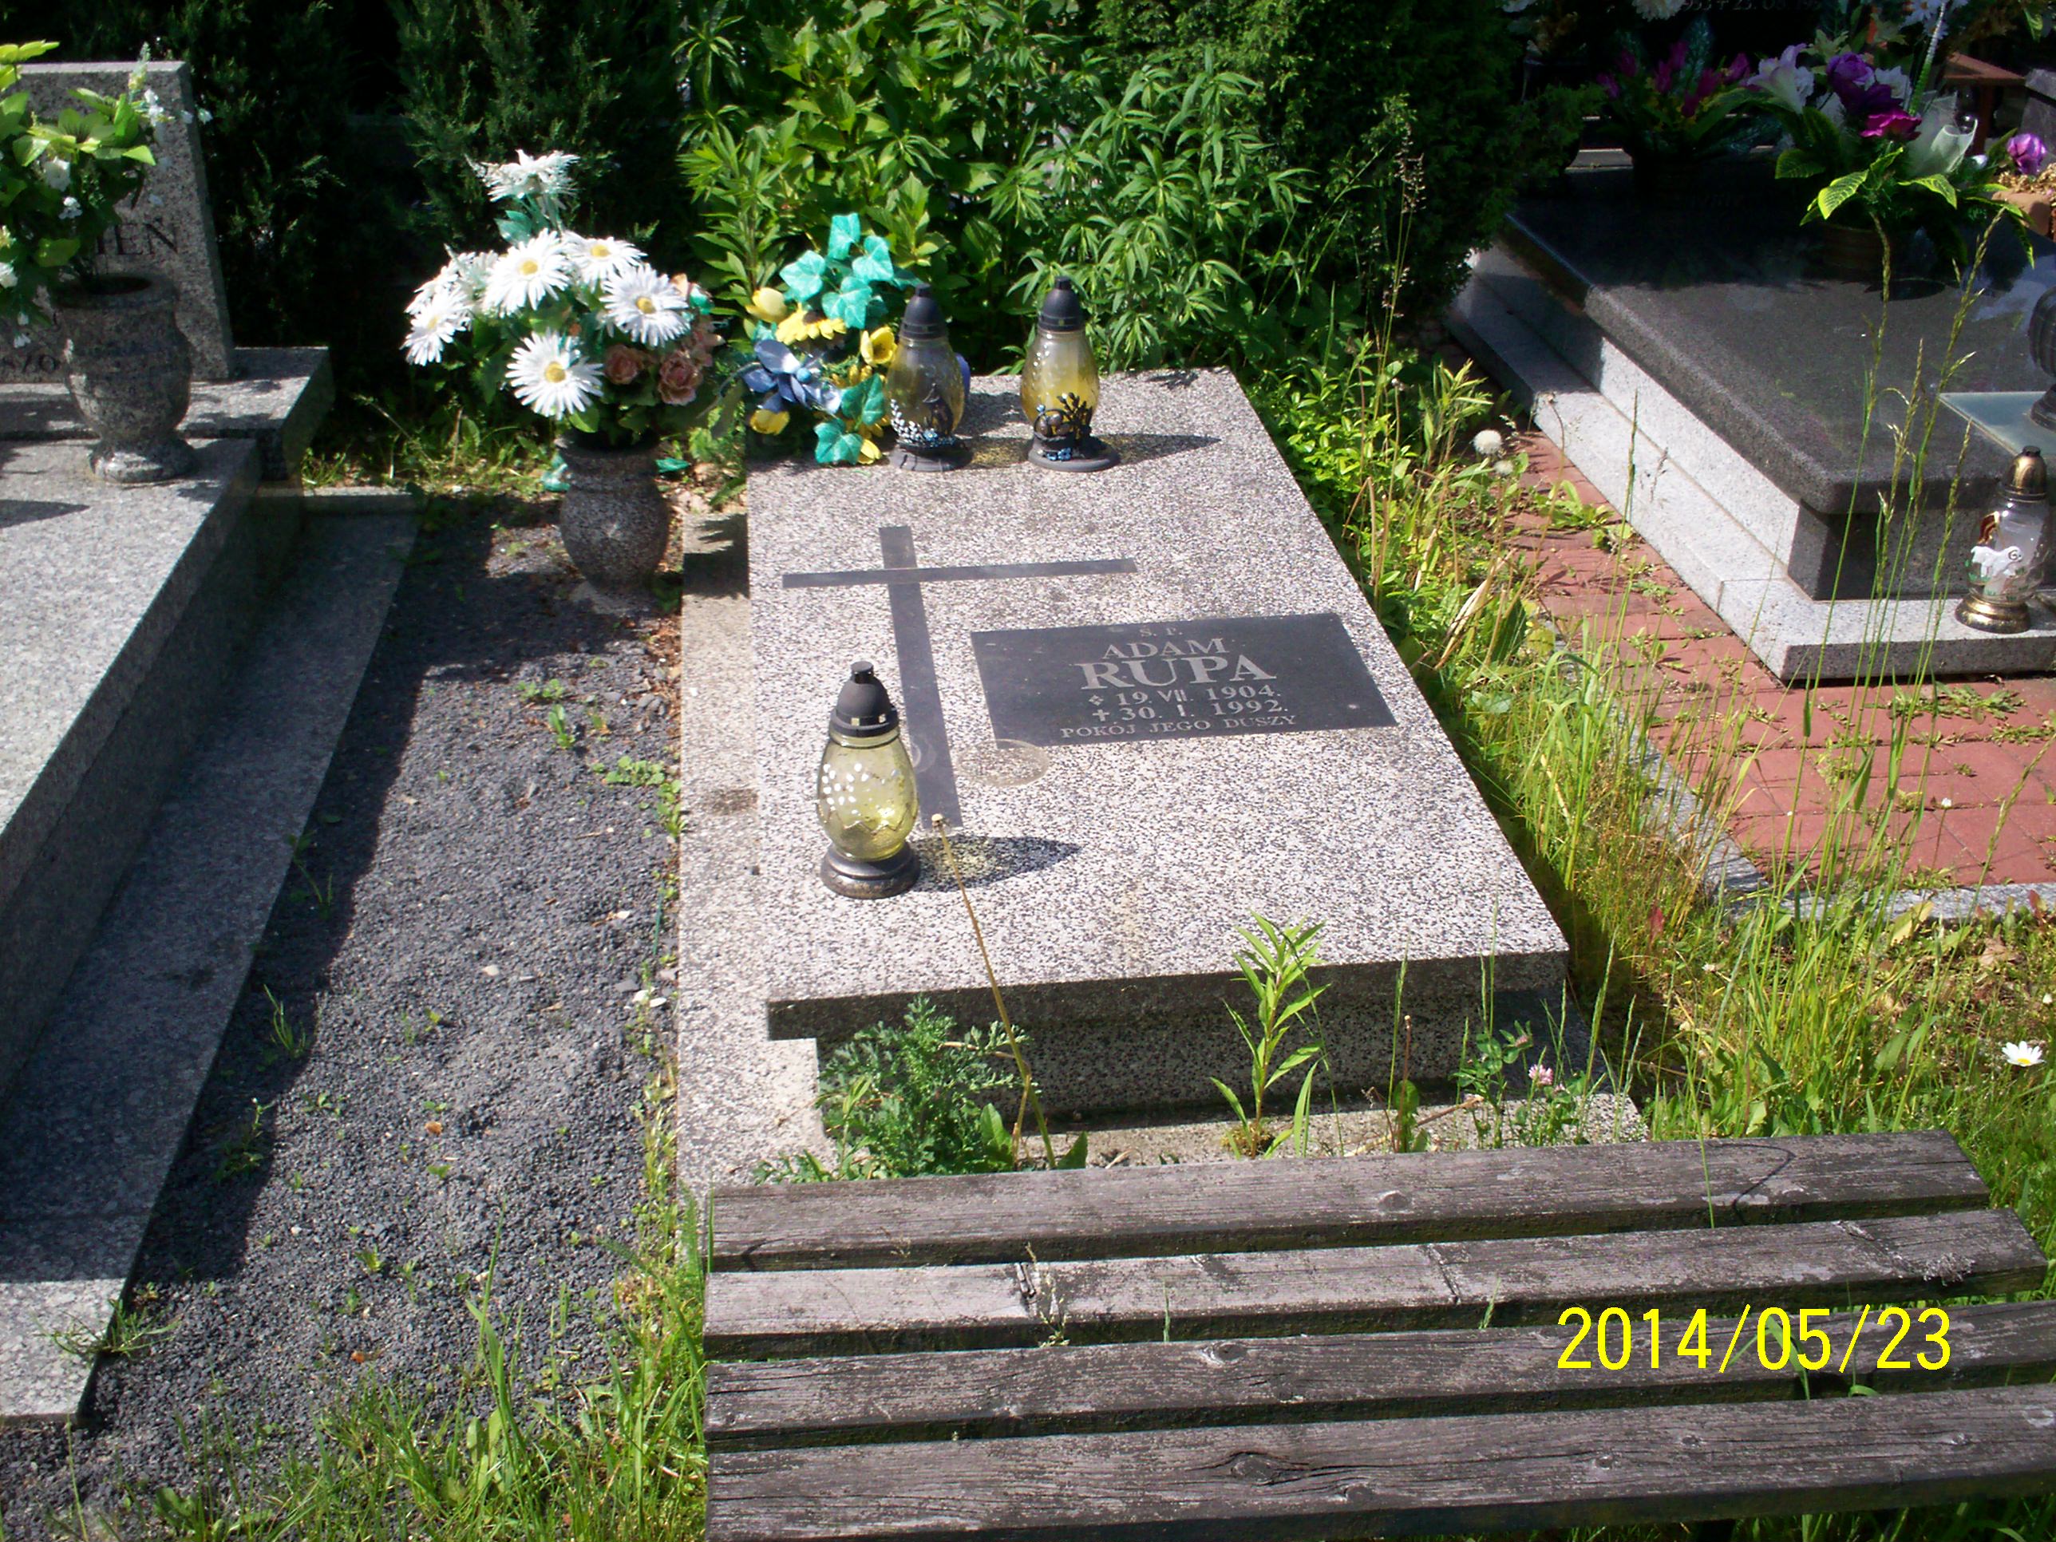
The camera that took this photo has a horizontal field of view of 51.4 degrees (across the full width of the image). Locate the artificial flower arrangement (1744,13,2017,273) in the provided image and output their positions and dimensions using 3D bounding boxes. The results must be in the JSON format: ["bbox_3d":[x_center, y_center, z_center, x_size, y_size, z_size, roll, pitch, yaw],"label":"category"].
[{"bbox_3d":[1.777,-1.244,4.339,0.500,0.400,0.420,-3,30,-7],"label":"artificial flower arrangement"}]

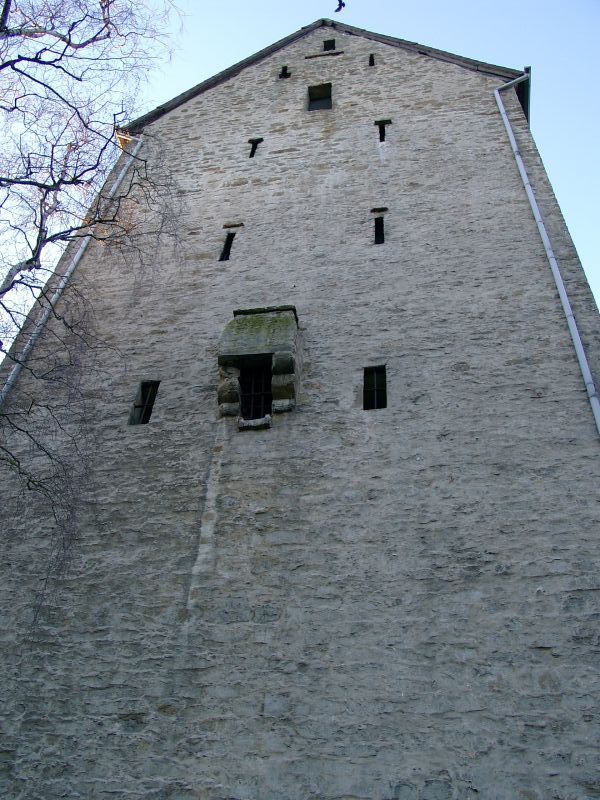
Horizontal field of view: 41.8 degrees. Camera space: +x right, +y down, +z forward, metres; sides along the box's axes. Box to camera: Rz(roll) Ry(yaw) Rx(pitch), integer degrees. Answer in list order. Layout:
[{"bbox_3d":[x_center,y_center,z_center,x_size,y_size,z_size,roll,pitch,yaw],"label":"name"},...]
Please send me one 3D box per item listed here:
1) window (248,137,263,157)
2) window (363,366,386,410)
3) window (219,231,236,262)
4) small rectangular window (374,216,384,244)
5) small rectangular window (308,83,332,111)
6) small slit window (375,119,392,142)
[{"bbox_3d":[-1.109,-6.044,19.203,0.370,1.093,0.220,-4,-49,9],"label":"window"},{"bbox_3d":[1.151,-0.114,11.877,0.343,0.978,0.220,-4,-49,9],"label":"window"},{"bbox_3d":[-1.415,-2.975,15.760,0.200,1.059,0.220,-4,-49,9],"label":"window"},{"bbox_3d":[1.561,-3.213,15.329,0.173,1.013,0.220,-4,-49,9],"label":"small rectangular window"},{"bbox_3d":[0.559,-7.992,21.063,0.635,1.786,0.250,-4,-49,9],"label":"small rectangular window"},{"bbox_3d":[2.011,-6.339,18.803,0.431,1.290,0.220,-4,-49,9],"label":"small slit window"}]

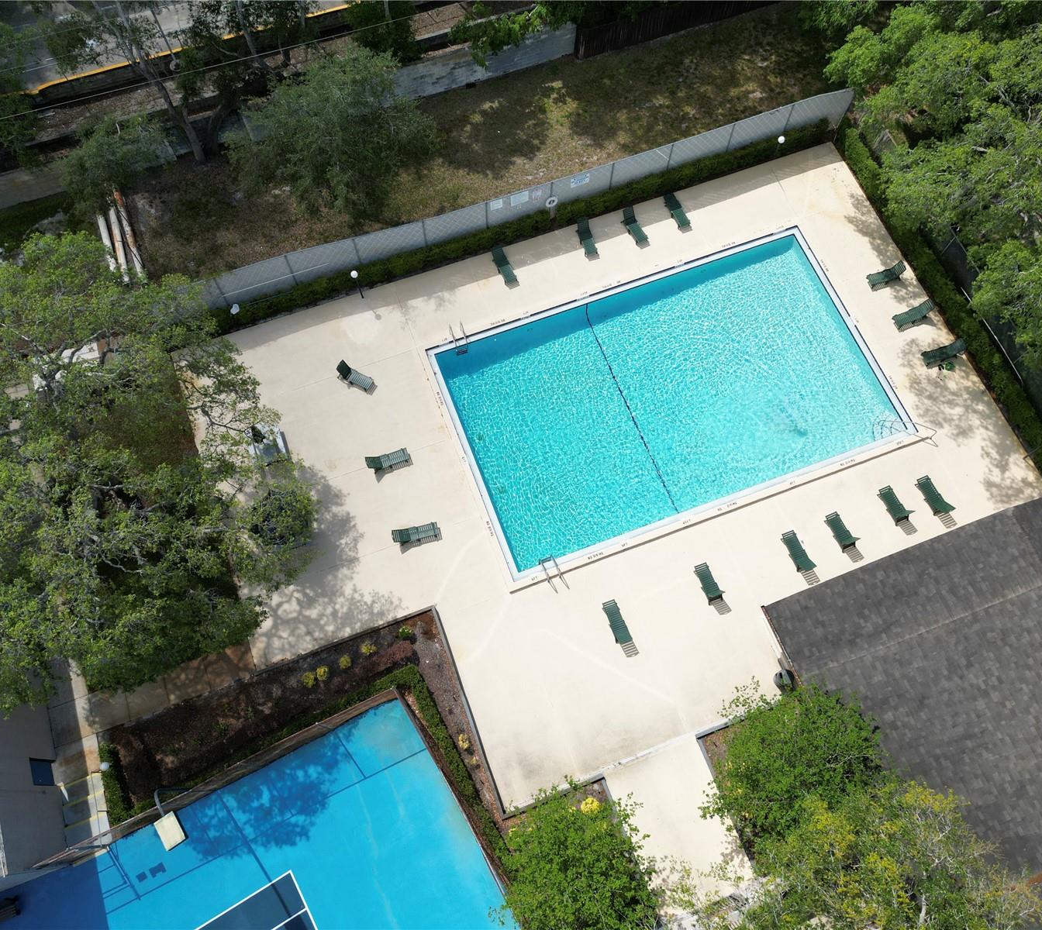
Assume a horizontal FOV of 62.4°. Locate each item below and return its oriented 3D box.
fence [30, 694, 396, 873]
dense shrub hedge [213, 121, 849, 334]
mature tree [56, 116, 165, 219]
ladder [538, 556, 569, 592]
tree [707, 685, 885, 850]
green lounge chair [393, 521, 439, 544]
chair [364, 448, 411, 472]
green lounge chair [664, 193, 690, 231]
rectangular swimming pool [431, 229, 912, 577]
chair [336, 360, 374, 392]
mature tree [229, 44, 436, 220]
[{"bbox_3d":[-10.747,11.503,31.794,13.530,2.400,0.120,-25,71,-9],"label":"fence"},{"bbox_3d":[0.472,-11.338,40.540,31.500,1.150,0.800,-20,70,-7],"label":"dense shrub hedge"},{"bbox_3d":[-18.264,-13.175,39.081,4.500,5.500,4.400,-20,70,-7],"label":"mature tree"},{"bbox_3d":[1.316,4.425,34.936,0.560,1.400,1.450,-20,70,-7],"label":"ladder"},{"bbox_3d":[9.120,10.327,29.473,6.000,6.000,5.600,0,69,1],"label":"tree"},{"bbox_3d":[-4.292,2.817,35.334,1.860,0.720,0.620,-14,69,-5],"label":"green lounge chair"},{"bbox_3d":[-5.633,-0.227,36.468,1.800,0.820,0.620,-20,70,-7],"label":"chair"},{"bbox_3d":[7.397,-12.086,40.919,0.620,0.800,1.680,-28,71,-10],"label":"green lounge chair"},{"bbox_3d":[6.455,-3.036,38.618,18.300,1.500,11.100,-20,70,-7],"label":"rectangular swimming pool"},{"bbox_3d":[-7.320,-3.905,37.823,1.620,0.970,0.620,28,72,11],"label":"chair"},{"bbox_3d":[-8.037,-14.017,37.801,8.600,8.300,7.200,-20,70,-7],"label":"mature tree"}]

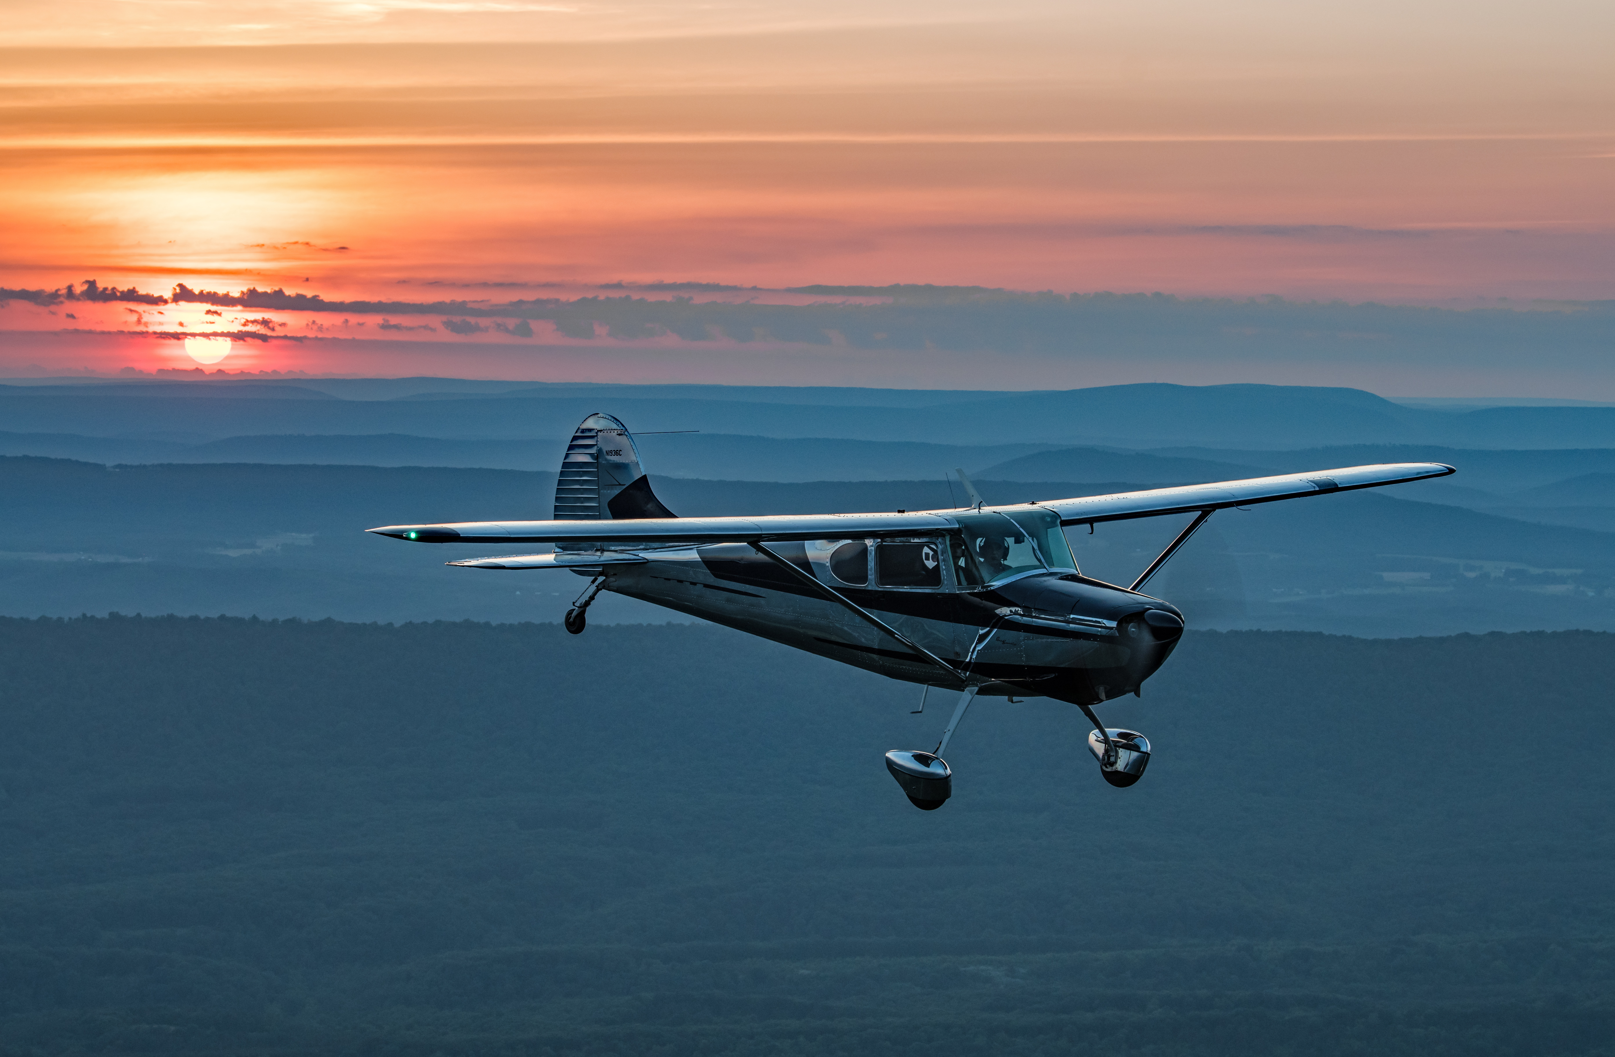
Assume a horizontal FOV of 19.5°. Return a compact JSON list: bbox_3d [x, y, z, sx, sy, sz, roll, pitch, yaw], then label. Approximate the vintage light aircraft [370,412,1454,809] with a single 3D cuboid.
[{"bbox_3d":[0.286,0.561,37.230,10.970,2.770,7.620,-4,5,-39],"label":"vintage light aircraft"}]

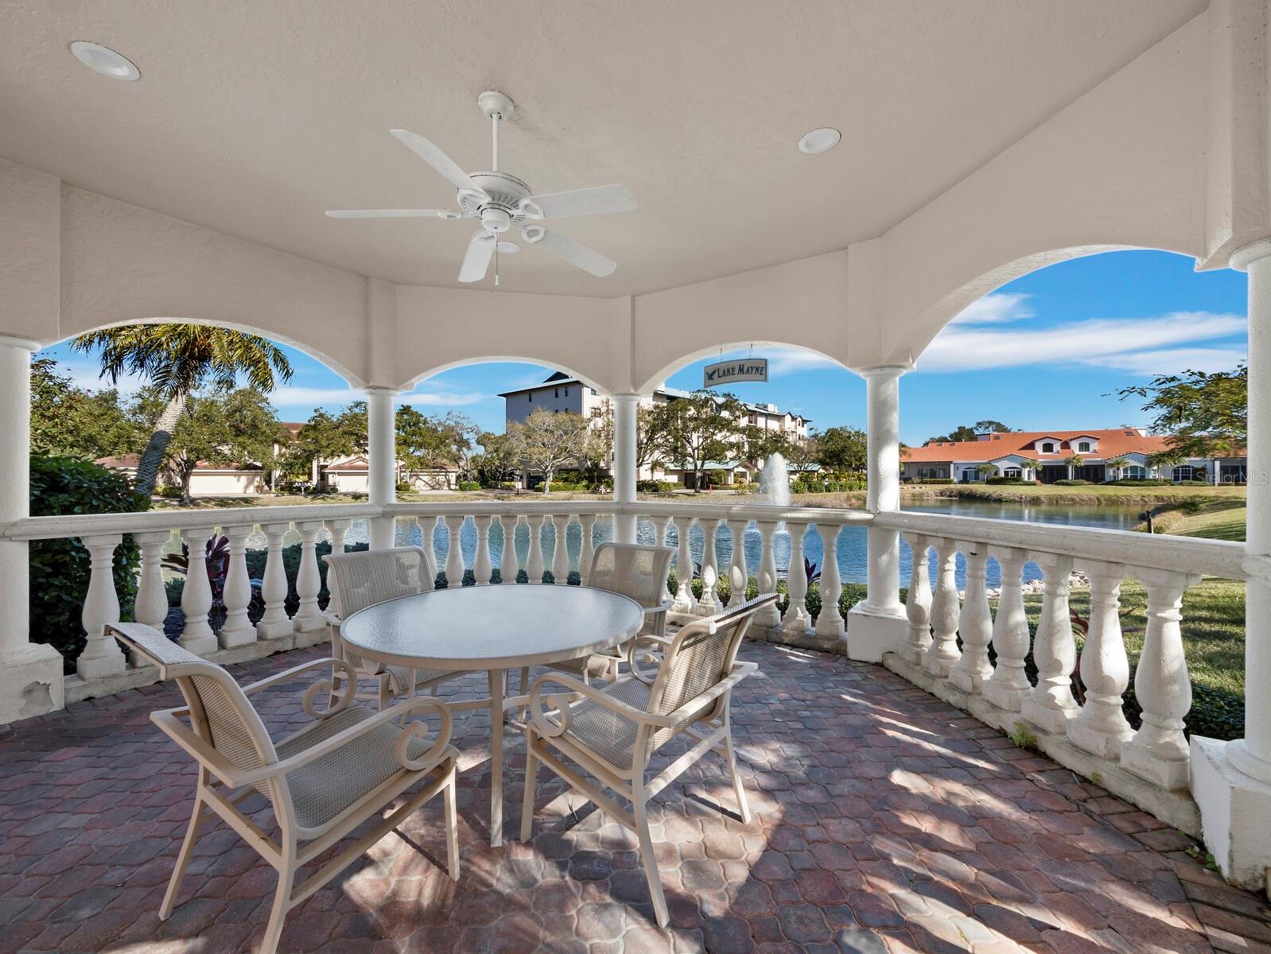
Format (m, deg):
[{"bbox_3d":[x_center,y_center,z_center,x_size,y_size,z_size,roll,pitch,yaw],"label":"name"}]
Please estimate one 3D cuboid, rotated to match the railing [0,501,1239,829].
[{"bbox_3d":[-0.366,0.787,3.736,5.985,1.086,2.926,0,0,11],"label":"railing"}]

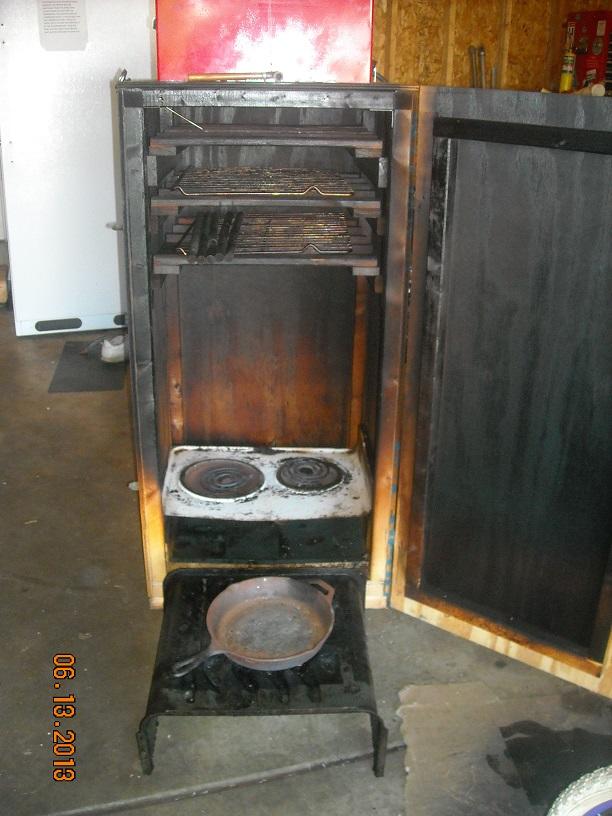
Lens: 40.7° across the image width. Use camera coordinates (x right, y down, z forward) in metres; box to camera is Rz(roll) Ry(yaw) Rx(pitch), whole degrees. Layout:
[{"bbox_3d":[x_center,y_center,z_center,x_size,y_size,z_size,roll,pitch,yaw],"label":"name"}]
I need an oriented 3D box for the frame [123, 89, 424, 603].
[{"bbox_3d":[-0.097,-0.178,2.169,0.607,1.240,0.610,0,21,-3],"label":"frame"}]

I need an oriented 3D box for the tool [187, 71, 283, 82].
[{"bbox_3d":[-0.165,-0.764,1.904,0.222,0.027,0.035,0,21,-3],"label":"tool"}]

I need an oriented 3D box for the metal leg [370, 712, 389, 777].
[{"bbox_3d":[0.141,0.645,1.579,0.033,0.150,0.030,0,21,-3],"label":"metal leg"}]

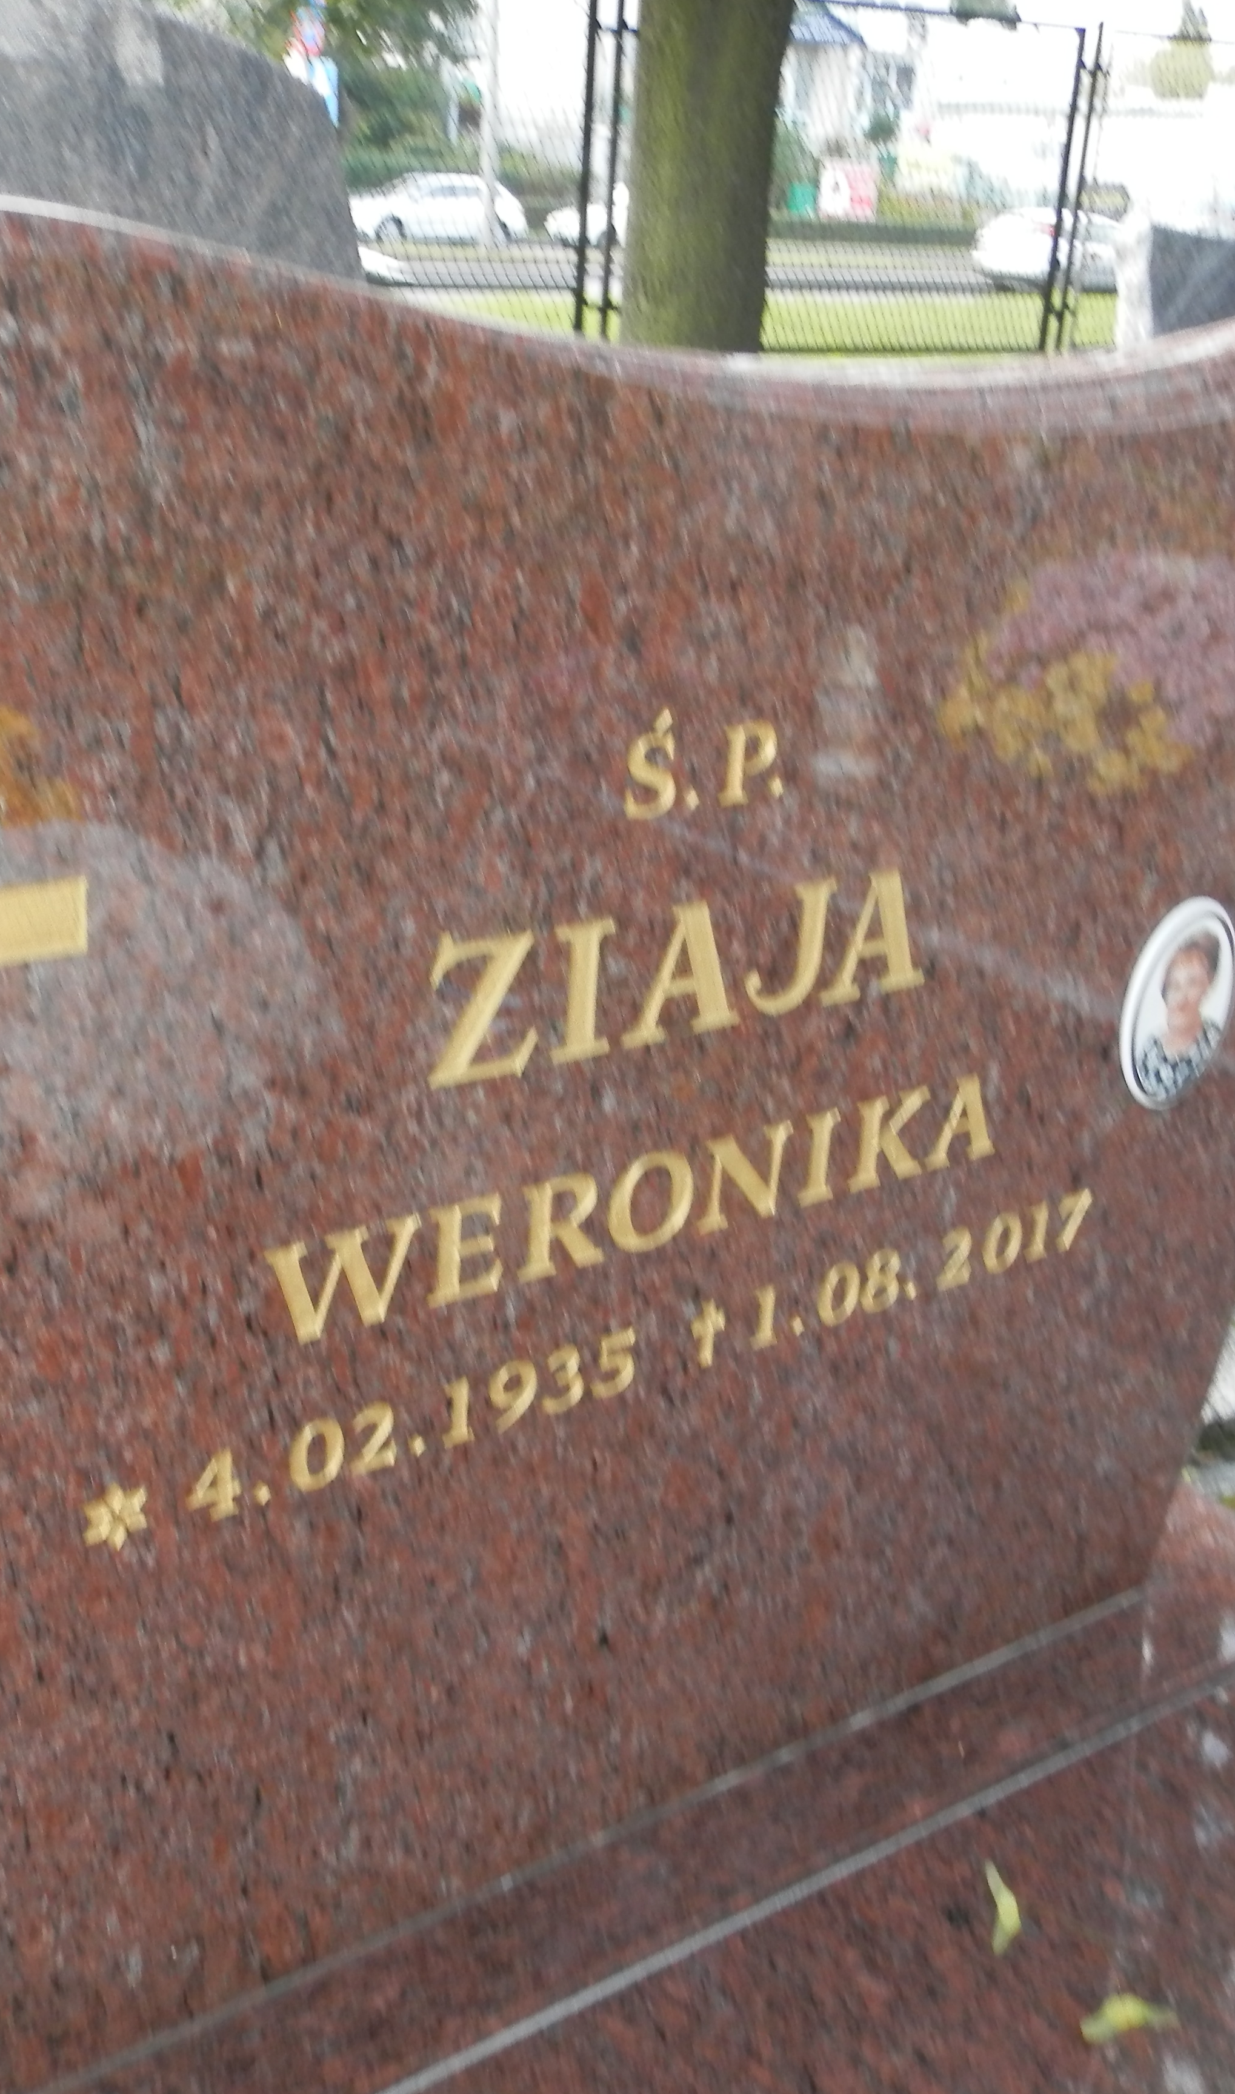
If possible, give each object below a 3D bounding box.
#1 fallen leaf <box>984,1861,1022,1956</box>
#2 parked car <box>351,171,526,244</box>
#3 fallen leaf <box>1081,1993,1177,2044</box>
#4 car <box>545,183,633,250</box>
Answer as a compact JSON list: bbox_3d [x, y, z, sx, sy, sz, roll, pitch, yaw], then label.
[{"bbox_3d":[0.196,0.436,1.021,0.016,0.010,0.058,5,23,4],"label":"fallen leaf"},{"bbox_3d":[-4.176,-18.528,44.626,4.250,1.460,1.750,-8,25,-25],"label":"parked car"},{"bbox_3d":[0.243,0.463,0.963,0.048,0.010,0.024,-3,24,-15],"label":"fallen leaf"},{"bbox_3d":[0.530,-19.221,46.696,4.250,1.470,1.750,-8,25,-25],"label":"car"}]

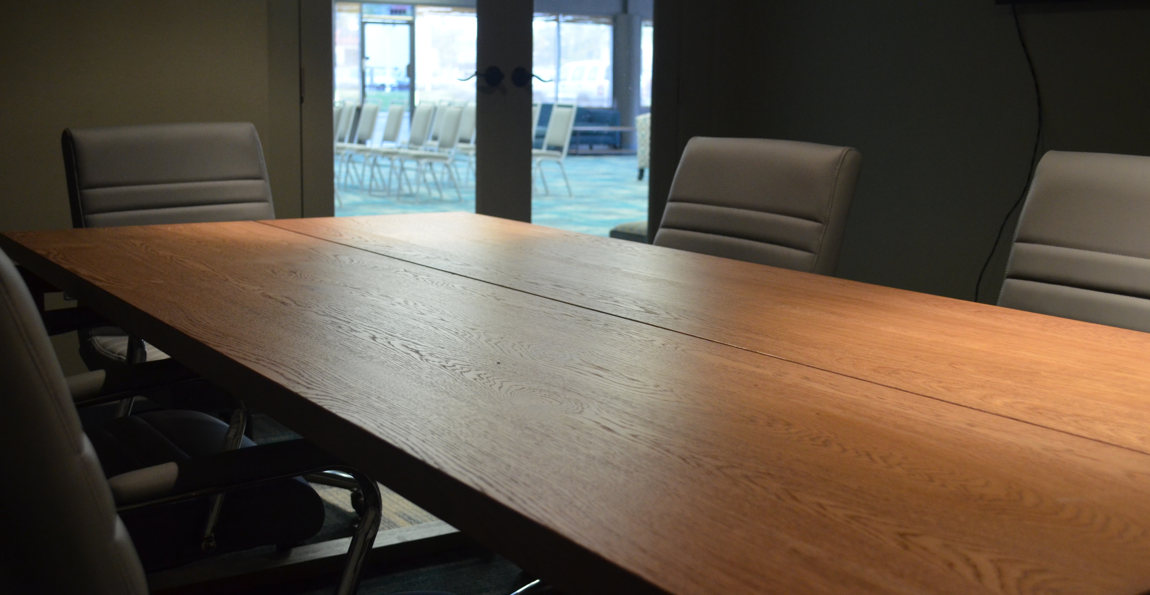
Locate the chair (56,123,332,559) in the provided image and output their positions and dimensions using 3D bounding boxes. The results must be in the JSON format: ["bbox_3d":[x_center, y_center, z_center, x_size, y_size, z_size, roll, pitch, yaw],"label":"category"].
[{"bbox_3d":[-0.990,0.050,3.219,0.600,0.970,0.640,-7,12,-41],"label":"chair"}]

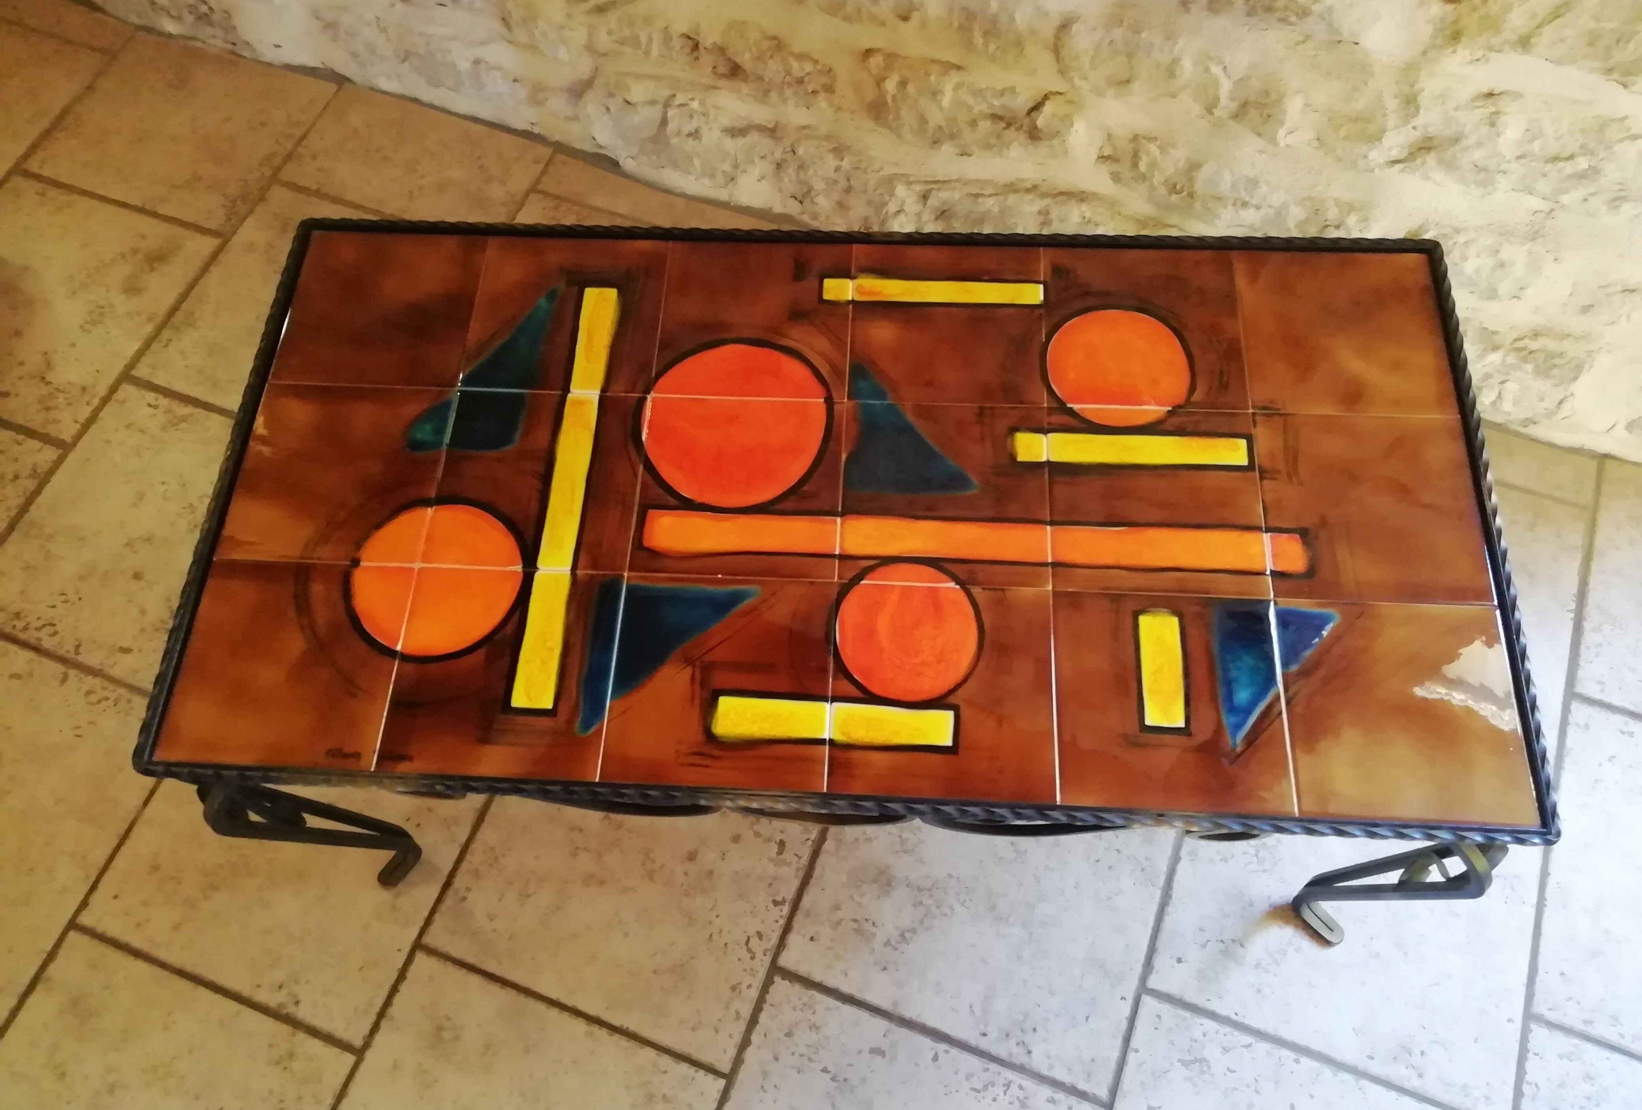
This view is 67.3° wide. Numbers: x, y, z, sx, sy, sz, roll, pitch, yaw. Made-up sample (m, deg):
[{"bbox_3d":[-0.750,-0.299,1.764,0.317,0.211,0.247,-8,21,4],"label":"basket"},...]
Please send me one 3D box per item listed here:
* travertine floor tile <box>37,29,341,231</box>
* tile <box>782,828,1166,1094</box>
[{"bbox_3d":[-0.889,-0.594,1.723,0.332,0.010,0.285,19,66,11],"label":"travertine floor tile"},{"bbox_3d":[0.174,0.315,1.247,0.332,0.010,0.334,19,66,11],"label":"tile"}]

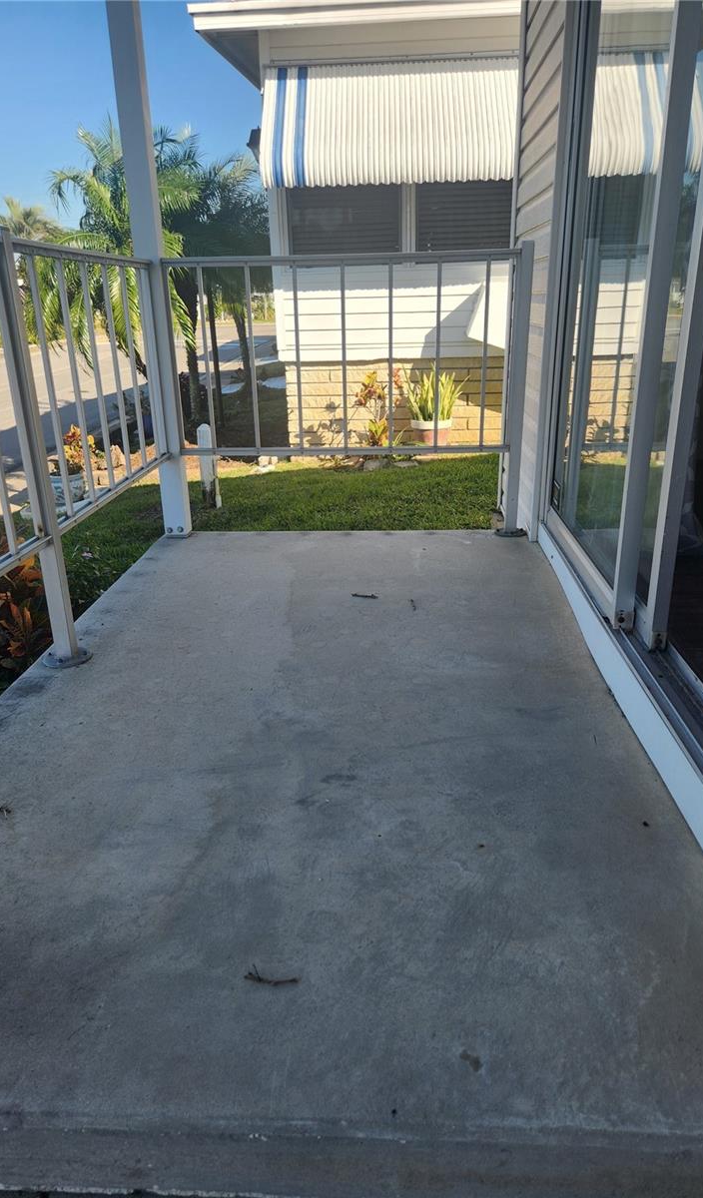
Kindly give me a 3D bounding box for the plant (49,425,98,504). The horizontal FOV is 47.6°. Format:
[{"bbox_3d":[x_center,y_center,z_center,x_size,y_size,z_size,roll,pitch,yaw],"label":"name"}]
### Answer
[{"bbox_3d":[-1.907,-0.913,5.404,0.340,0.530,0.340,0,21,4],"label":"plant"}]

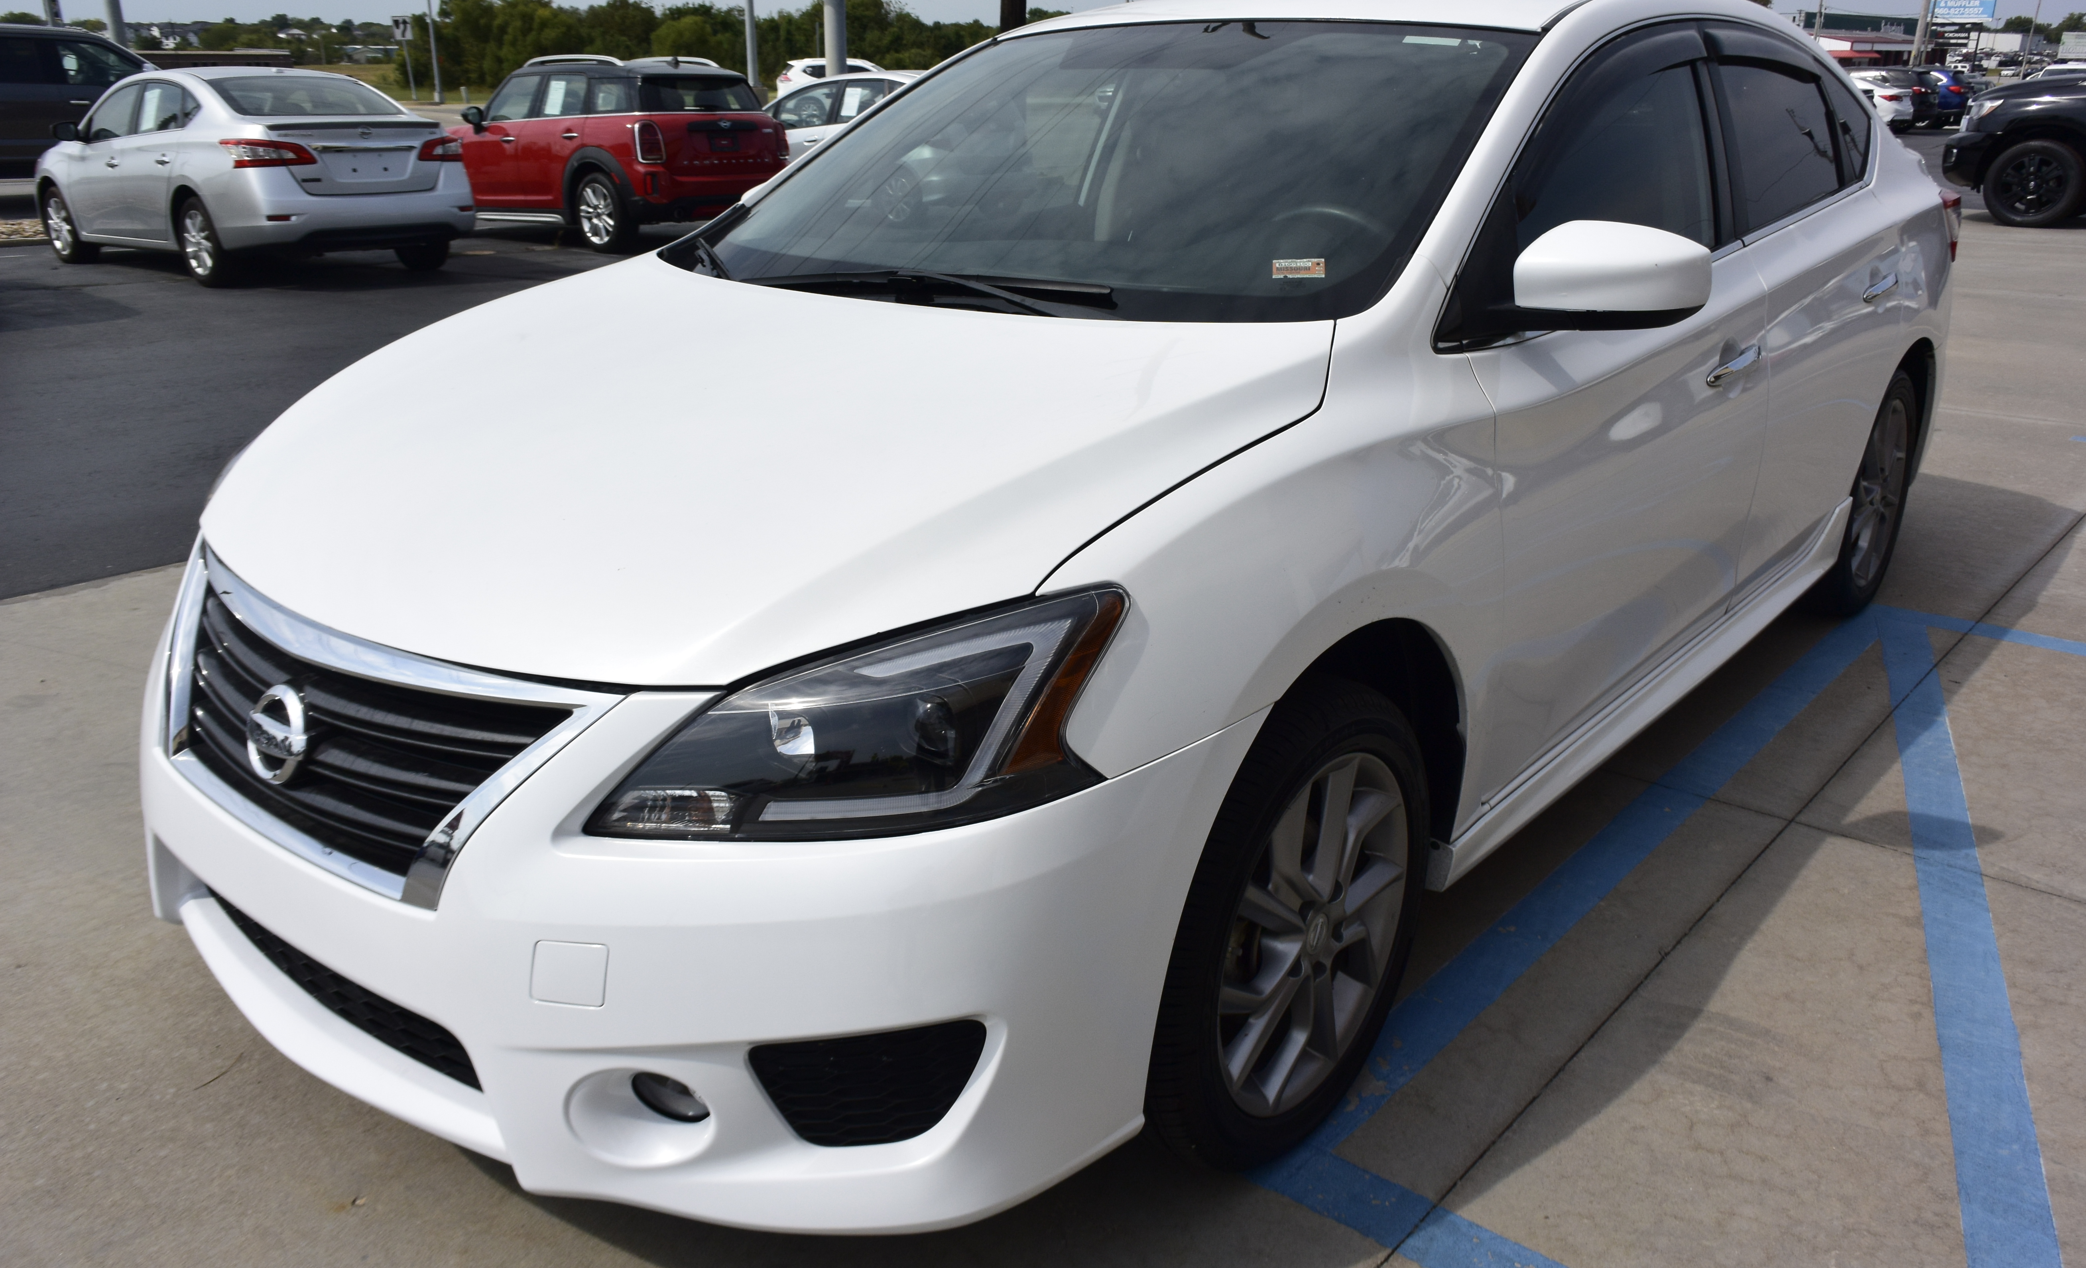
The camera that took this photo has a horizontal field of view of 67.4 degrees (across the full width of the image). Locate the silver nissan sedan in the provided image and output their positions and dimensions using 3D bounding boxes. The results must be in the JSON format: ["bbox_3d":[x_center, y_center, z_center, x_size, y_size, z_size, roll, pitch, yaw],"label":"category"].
[{"bbox_3d":[-6.332,-3.611,12.208,4.615,1.490,1.800,15,24,39],"label":"silver nissan sedan"}]

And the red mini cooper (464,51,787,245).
[{"bbox_3d":[-4.230,-4.570,14.820,4.300,1.557,1.850,17,26,40],"label":"red mini cooper"}]

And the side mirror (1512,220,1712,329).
[{"bbox_3d":[0.750,-0.481,2.080,0.225,0.158,0.170,15,26,38],"label":"side mirror"}]

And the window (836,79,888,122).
[{"bbox_3d":[-1.832,-5.347,15.724,0.130,0.390,0.790,-19,27,-41],"label":"window"}]

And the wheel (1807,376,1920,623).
[{"bbox_3d":[2.041,-0.367,3.969,0.210,0.632,0.632,15,26,38],"label":"wheel"}]

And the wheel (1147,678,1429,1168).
[{"bbox_3d":[0.270,0.353,2.011,0.220,0.635,0.635,14,24,37],"label":"wheel"}]

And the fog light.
[{"bbox_3d":[-0.377,0.475,1.613,0.090,0.085,0.050,11,23,32],"label":"fog light"}]

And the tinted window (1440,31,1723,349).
[{"bbox_3d":[0.859,-0.749,2.453,0.090,0.440,1.250,-13,7,44],"label":"tinted window"}]

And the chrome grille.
[{"bbox_3d":[-0.832,0.099,1.801,0.900,0.225,0.190,15,26,38],"label":"chrome grille"}]

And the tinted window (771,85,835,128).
[{"bbox_3d":[-2.442,-5.517,16.299,0.140,0.430,0.900,-19,27,-41],"label":"tinted window"}]

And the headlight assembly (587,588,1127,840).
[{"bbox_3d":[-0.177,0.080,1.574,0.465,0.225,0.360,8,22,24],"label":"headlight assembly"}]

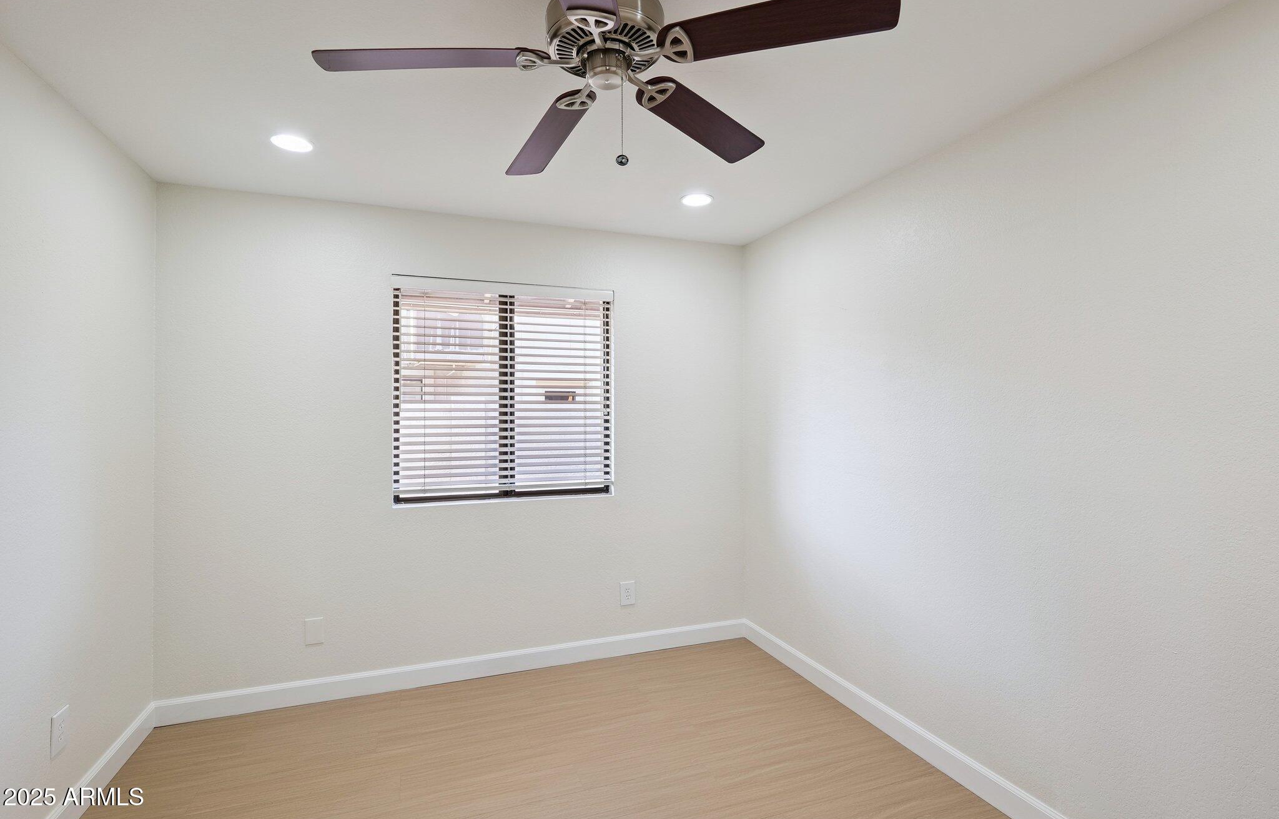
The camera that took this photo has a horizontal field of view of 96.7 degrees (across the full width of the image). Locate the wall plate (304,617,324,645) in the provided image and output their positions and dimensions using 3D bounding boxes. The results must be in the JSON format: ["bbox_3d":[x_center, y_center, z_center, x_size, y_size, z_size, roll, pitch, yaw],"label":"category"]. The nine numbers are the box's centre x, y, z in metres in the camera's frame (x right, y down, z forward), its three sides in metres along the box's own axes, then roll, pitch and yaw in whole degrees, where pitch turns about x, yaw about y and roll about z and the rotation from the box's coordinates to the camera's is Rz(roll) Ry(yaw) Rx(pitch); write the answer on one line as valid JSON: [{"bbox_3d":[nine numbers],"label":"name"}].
[{"bbox_3d":[-1.572,1.076,2.752,0.078,0.124,0.008,0,0,-20],"label":"wall plate"}]

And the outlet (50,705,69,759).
[{"bbox_3d":[-1.893,1.054,1.864,0.009,0.130,0.088,0,0,-22],"label":"outlet"}]

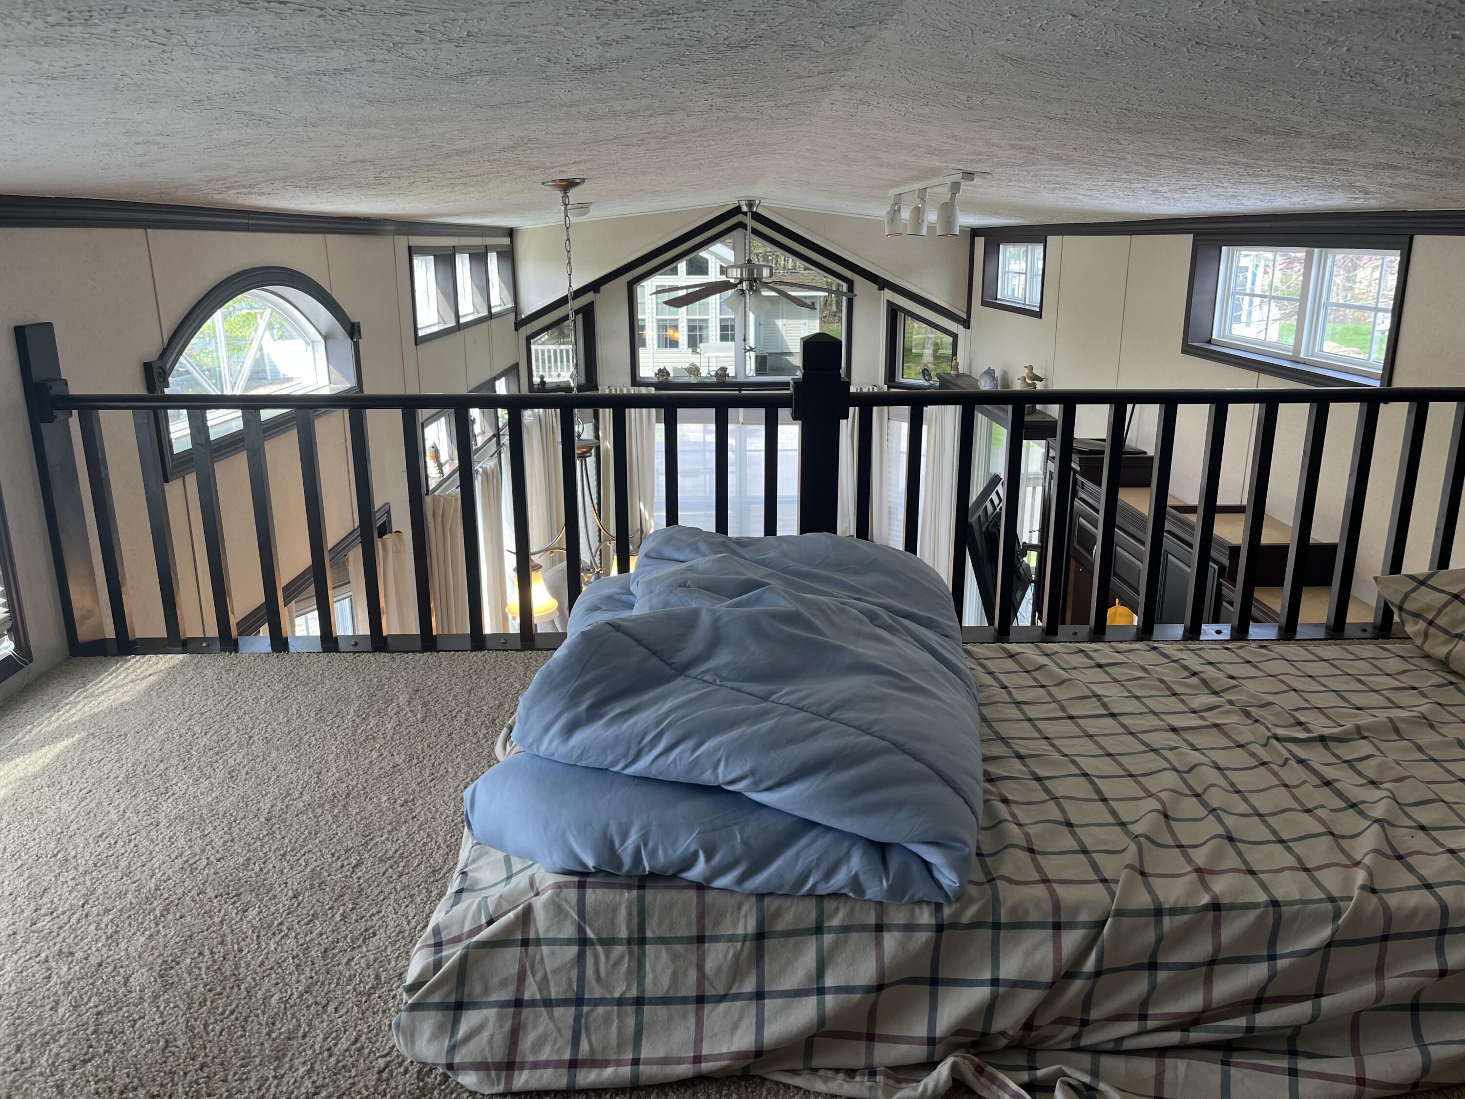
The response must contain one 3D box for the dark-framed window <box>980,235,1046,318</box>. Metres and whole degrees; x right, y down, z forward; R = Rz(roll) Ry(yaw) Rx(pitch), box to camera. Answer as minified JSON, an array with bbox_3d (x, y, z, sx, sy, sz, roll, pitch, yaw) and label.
[{"bbox_3d":[1.833,-1.768,7.087,0.120,0.472,1.483,-1,16,-1],"label":"dark-framed window"}]

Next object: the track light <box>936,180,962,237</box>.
[{"bbox_3d":[0.698,-1.096,3.551,0.078,0.168,0.084,-1,16,-1],"label":"track light"}]

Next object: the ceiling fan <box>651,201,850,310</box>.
[{"bbox_3d":[0.108,-1.777,6.672,1.270,0.667,1.250,-1,16,-1],"label":"ceiling fan"}]

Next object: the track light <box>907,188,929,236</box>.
[{"bbox_3d":[0.680,-1.231,4.032,0.078,0.165,0.084,-1,16,-1],"label":"track light"}]

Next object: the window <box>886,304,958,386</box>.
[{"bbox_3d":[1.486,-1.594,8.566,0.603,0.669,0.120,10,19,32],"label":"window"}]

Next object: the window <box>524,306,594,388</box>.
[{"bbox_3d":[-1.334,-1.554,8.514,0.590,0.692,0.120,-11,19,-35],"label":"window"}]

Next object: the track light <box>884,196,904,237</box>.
[{"bbox_3d":[0.678,-1.394,4.610,0.077,0.158,0.083,-1,16,-1],"label":"track light"}]

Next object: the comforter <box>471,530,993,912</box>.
[{"bbox_3d":[0.015,0.181,1.698,0.670,0.250,0.900,1,16,3],"label":"comforter"}]

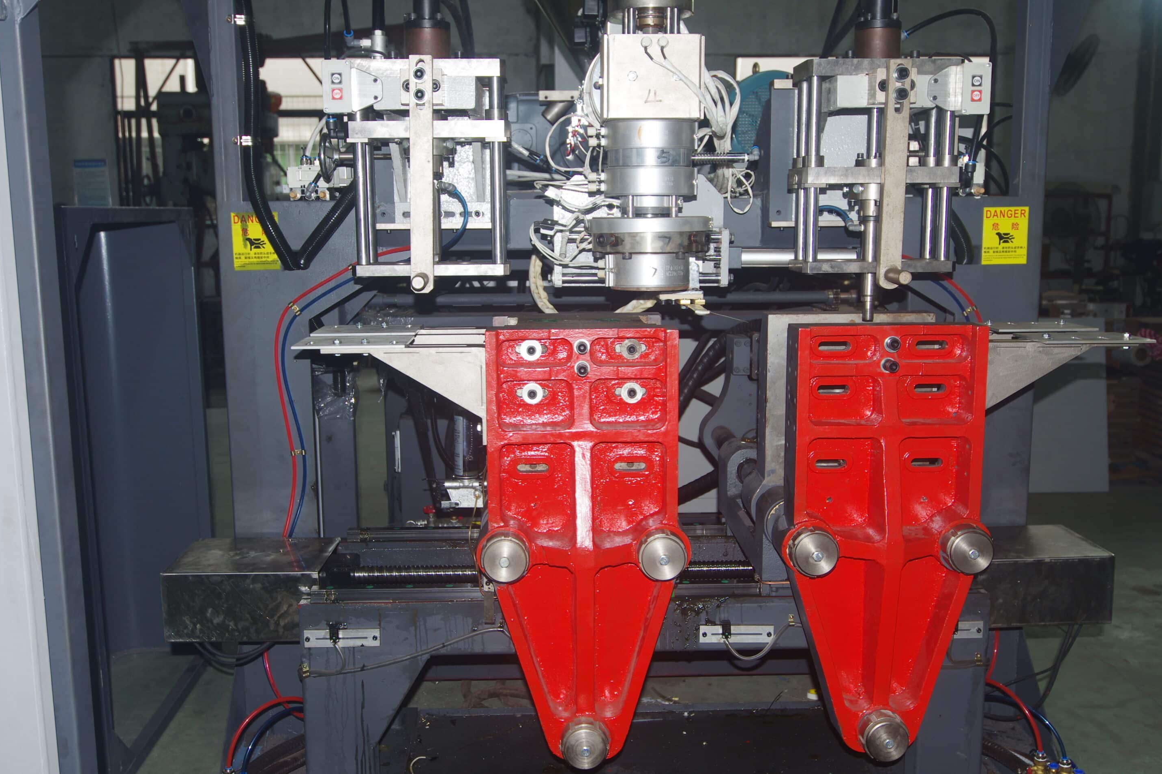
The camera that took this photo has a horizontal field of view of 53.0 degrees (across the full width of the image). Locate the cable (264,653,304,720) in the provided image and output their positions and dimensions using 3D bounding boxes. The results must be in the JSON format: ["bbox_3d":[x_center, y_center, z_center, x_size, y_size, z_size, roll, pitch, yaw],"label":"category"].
[{"bbox_3d":[-0.670,0.672,2.623,0.090,0.162,0.035,-1,9,-2],"label":"cable"}]

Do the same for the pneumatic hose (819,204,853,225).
[{"bbox_3d":[0.489,-0.332,2.240,0.065,0.036,0.025,-1,9,-2],"label":"pneumatic hose"}]

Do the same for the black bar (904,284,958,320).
[{"bbox_3d":[0.806,-0.202,2.708,0.151,0.014,0.030,29,7,-6],"label":"black bar"}]

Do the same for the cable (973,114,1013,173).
[{"bbox_3d":[0.923,-0.548,2.617,0.091,0.129,0.050,-1,9,-2],"label":"cable"}]

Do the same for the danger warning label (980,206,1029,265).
[{"bbox_3d":[0.934,-0.333,2.564,0.100,0.125,0.002,-1,9,-2],"label":"danger warning label"}]

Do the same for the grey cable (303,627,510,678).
[{"bbox_3d":[-0.350,0.533,2.342,0.414,0.107,0.020,-1,9,-2],"label":"grey cable"}]

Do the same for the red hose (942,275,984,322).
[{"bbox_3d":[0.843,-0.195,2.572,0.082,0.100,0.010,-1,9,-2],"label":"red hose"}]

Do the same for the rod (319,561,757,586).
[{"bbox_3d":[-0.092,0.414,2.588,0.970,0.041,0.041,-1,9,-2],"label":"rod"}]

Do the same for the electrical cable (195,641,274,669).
[{"bbox_3d":[-0.744,0.574,2.500,0.169,0.064,0.050,-1,9,-2],"label":"electrical cable"}]

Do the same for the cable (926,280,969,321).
[{"bbox_3d":[0.812,-0.193,2.574,0.096,0.093,0.014,-1,9,-2],"label":"cable"}]

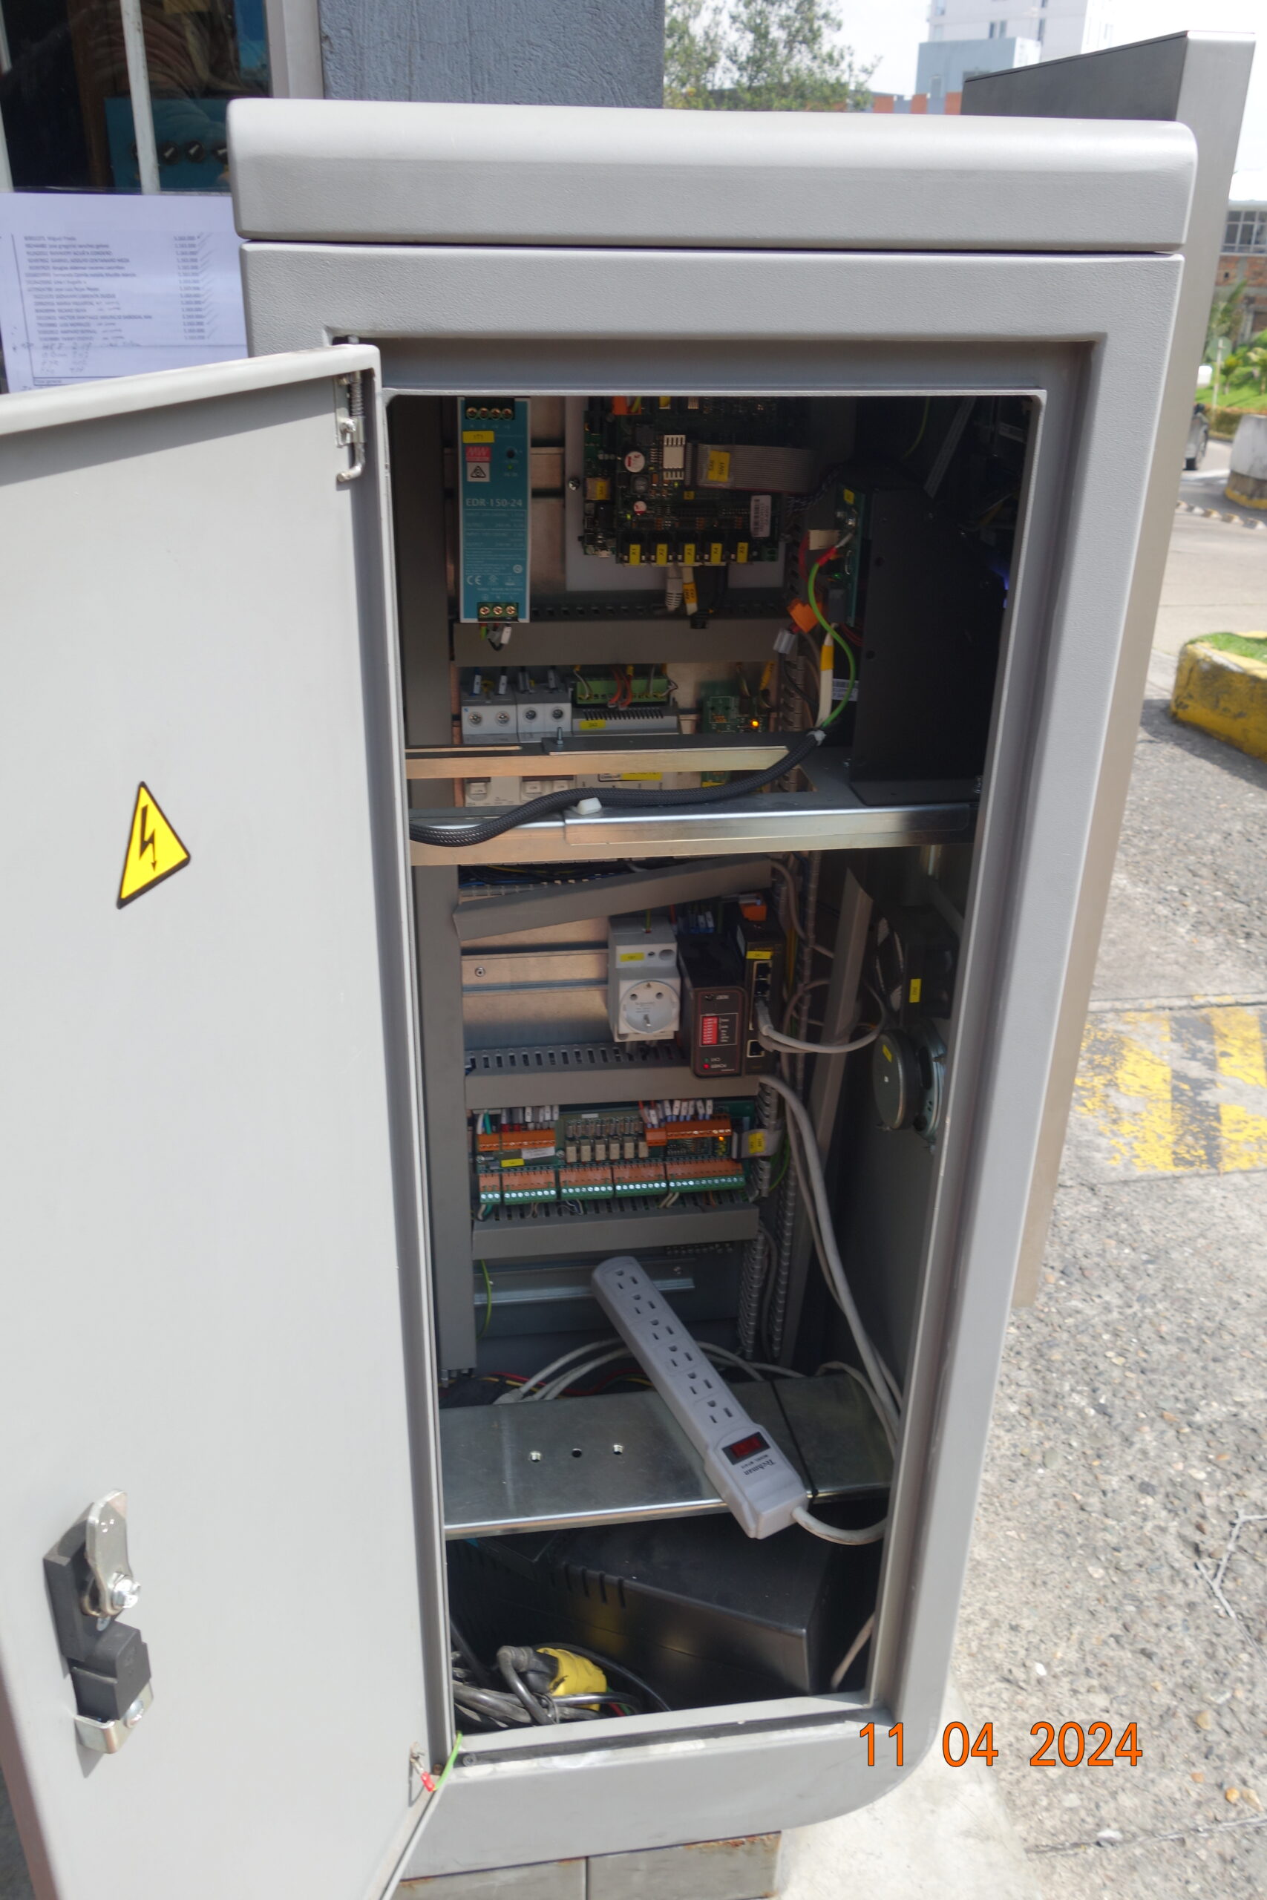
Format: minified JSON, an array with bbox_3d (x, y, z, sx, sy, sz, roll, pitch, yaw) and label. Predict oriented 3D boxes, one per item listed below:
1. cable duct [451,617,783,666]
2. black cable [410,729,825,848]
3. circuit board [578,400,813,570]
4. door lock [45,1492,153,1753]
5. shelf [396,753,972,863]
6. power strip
[{"bbox_3d":[-0.011,-0.210,0.974,0.213,0.027,0.060,-2,27,-7],"label":"cable duct"},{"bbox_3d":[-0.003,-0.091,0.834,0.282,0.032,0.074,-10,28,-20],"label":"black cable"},{"bbox_3d":[0.033,-0.303,0.924,0.132,0.120,0.050,-2,27,-7],"label":"circuit board"},{"bbox_3d":[-0.203,0.257,0.573,0.030,0.128,0.027,10,28,17],"label":"door lock"},{"bbox_3d":[0.017,-0.094,0.875,0.358,0.026,0.146,-2,27,-7],"label":"shelf"},{"bbox_3d":[0.042,0.325,1.105,0.047,0.026,0.249,-15,40,-25],"label":"power strip"}]

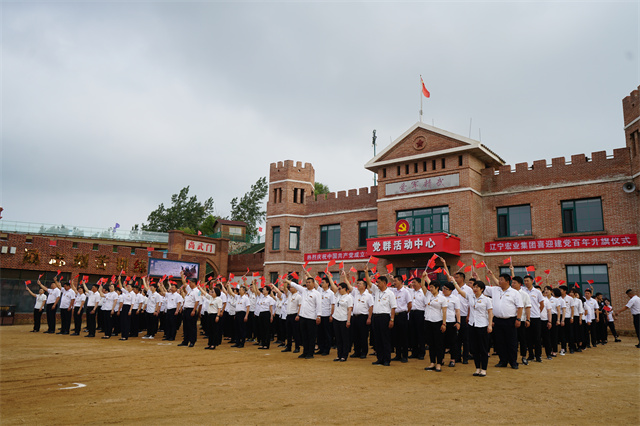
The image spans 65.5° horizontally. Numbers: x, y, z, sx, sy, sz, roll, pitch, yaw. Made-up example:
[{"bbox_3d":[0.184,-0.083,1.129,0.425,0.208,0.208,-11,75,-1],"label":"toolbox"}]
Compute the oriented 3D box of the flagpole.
[{"bbox_3d":[6.024,-6.791,29.650,0.100,3.050,0.100,-7,-13,37],"label":"flagpole"}]

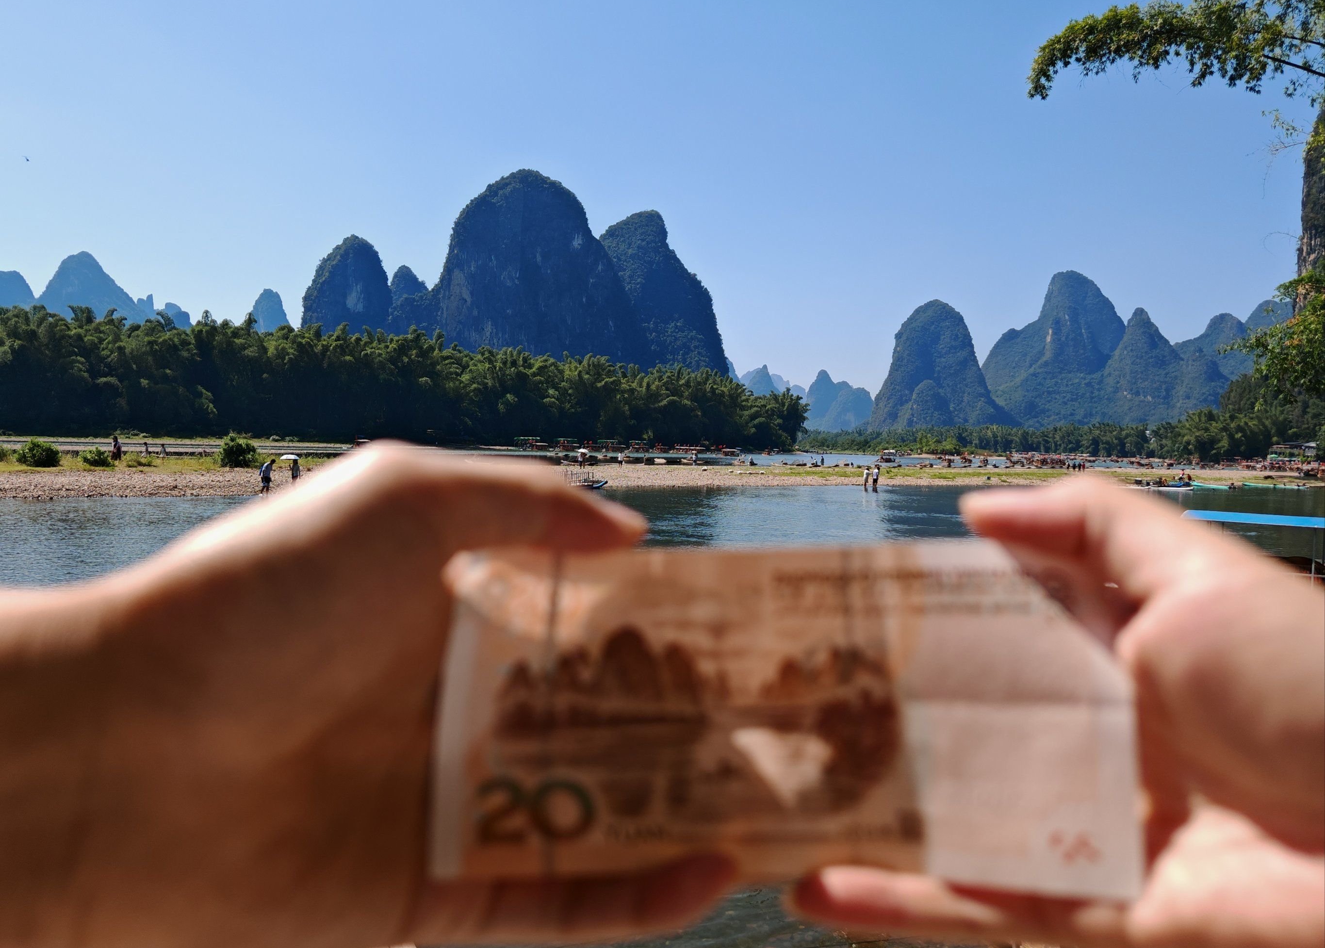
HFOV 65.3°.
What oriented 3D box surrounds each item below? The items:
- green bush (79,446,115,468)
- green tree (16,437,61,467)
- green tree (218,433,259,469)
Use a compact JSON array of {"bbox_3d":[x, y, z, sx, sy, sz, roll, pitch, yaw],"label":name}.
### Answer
[{"bbox_3d":[-31.992,-0.967,58.500,1.900,1.170,1.650,0,2,-29],"label":"green bush"},{"bbox_3d":[-34.757,-1.209,57.500,2.350,1.680,2.050,0,2,-31],"label":"green tree"},{"bbox_3d":[-24.814,-1.363,60.500,2.250,2.050,2.050,1,2,-22],"label":"green tree"}]

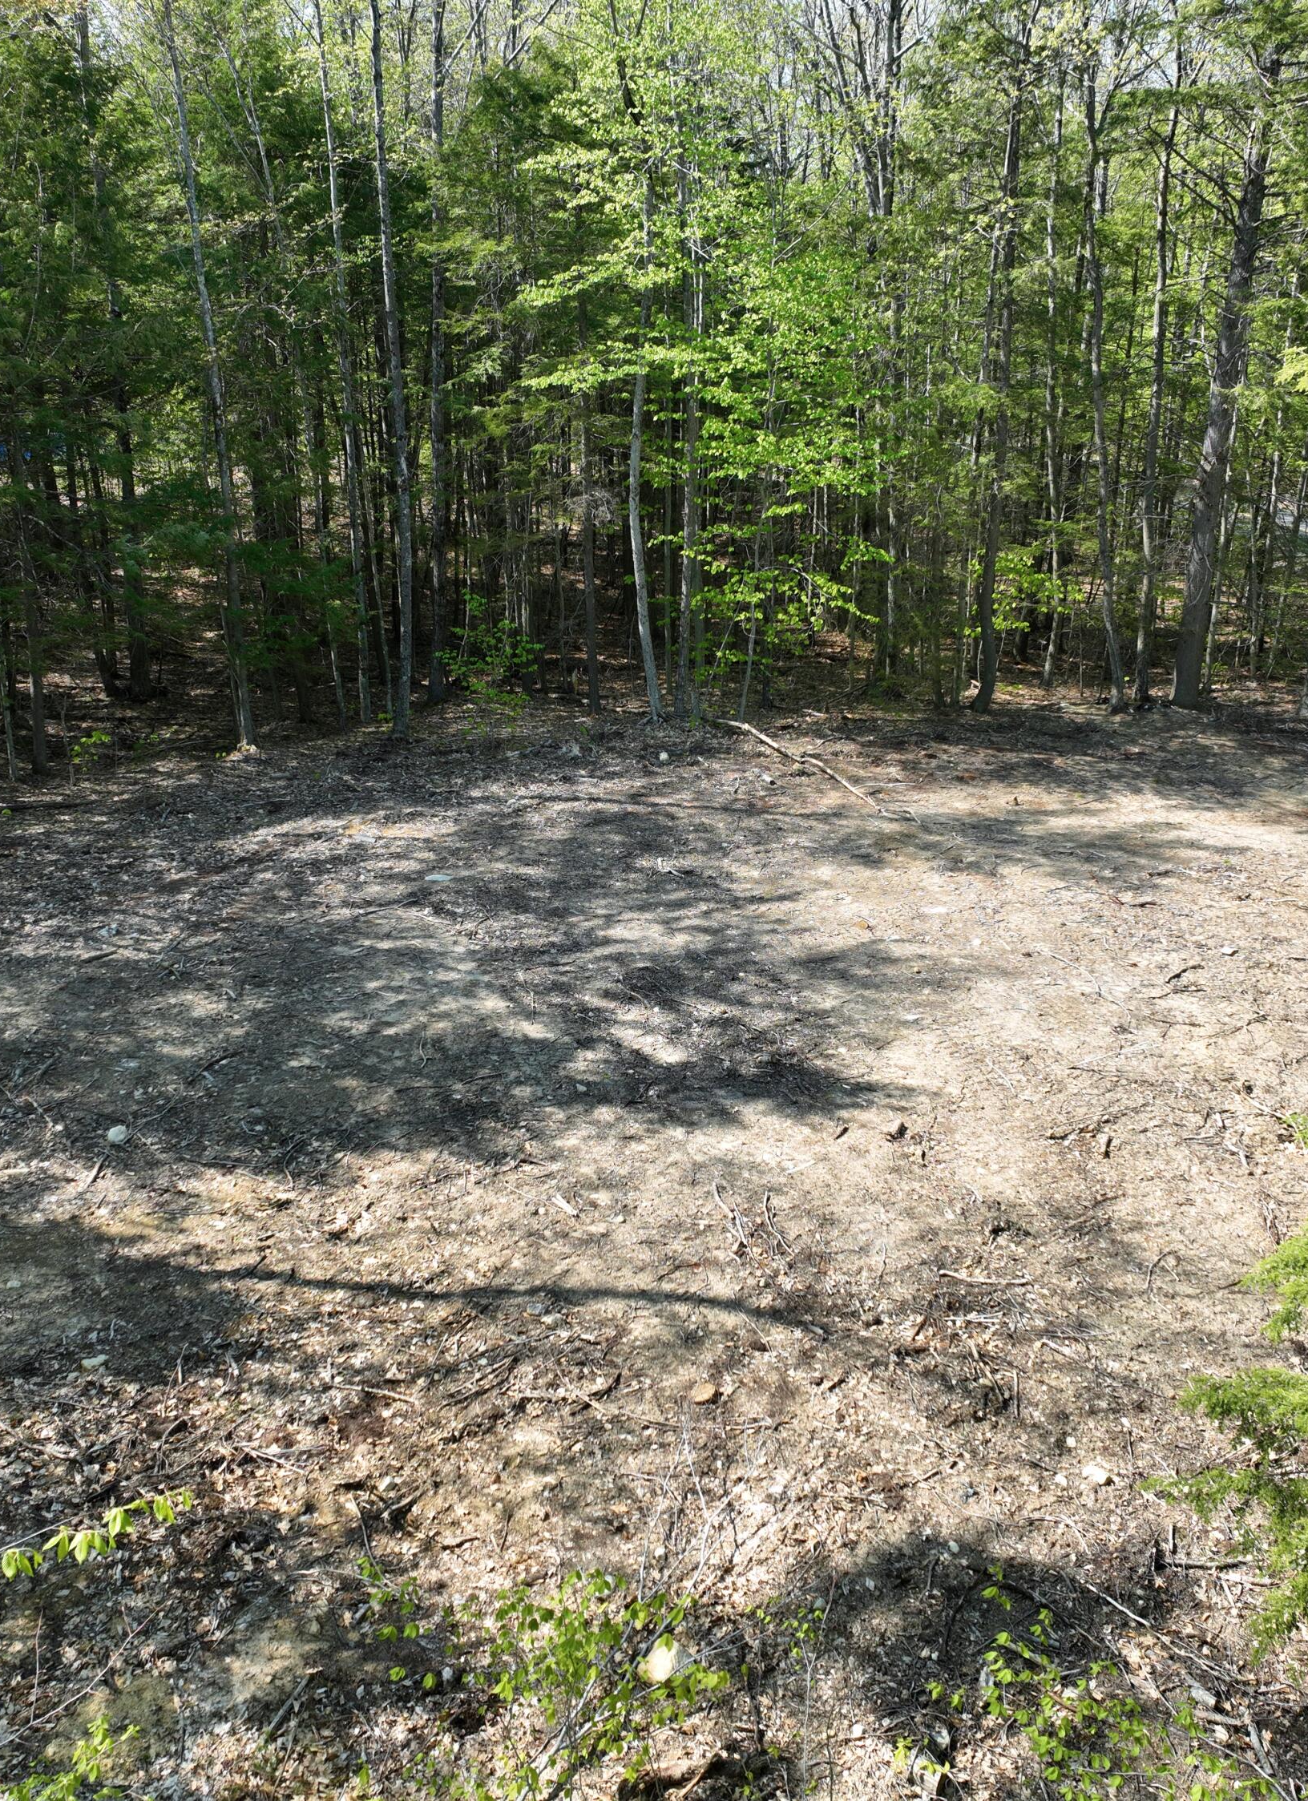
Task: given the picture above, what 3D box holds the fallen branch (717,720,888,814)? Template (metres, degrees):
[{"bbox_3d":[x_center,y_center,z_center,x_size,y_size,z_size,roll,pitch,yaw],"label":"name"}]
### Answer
[{"bbox_3d":[1.962,-1.975,22.963,0.350,0.220,5.092,-8,21,-21],"label":"fallen branch"}]

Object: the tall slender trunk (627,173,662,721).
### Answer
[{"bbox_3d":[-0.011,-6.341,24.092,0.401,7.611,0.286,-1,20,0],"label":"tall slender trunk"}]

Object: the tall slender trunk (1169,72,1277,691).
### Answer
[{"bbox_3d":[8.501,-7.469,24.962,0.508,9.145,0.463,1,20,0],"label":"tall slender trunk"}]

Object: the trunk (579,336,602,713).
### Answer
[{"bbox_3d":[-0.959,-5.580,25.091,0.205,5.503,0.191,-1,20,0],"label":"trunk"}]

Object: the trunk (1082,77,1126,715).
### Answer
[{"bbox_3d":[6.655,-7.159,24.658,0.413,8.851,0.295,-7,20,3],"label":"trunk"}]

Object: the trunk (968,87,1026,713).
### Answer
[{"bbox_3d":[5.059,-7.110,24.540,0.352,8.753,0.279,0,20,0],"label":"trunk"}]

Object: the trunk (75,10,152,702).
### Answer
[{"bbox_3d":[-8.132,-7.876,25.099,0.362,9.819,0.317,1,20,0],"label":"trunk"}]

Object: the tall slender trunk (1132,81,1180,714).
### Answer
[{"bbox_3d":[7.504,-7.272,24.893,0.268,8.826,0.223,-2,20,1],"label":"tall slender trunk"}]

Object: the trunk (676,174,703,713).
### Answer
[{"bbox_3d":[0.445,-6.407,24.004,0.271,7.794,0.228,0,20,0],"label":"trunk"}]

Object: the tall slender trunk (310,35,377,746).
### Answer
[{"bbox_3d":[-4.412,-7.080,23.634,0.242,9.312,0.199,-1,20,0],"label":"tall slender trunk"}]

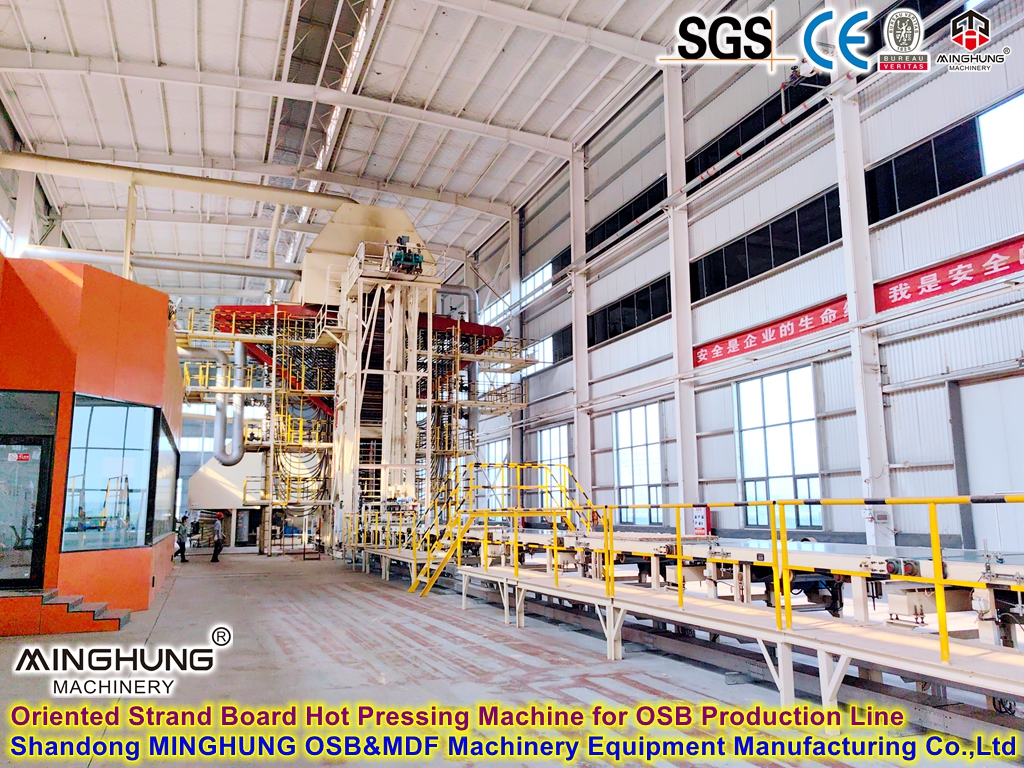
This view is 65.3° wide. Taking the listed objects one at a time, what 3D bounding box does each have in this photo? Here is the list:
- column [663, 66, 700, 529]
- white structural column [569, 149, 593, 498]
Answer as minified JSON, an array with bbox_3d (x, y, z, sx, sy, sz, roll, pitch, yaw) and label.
[{"bbox_3d":[6.107,-2.997,28.565,0.620,18.330,0.330,3,-10,-21],"label":"column"},{"bbox_3d":[2.969,-1.598,34.295,0.560,17.440,0.270,3,-10,-21],"label":"white structural column"}]

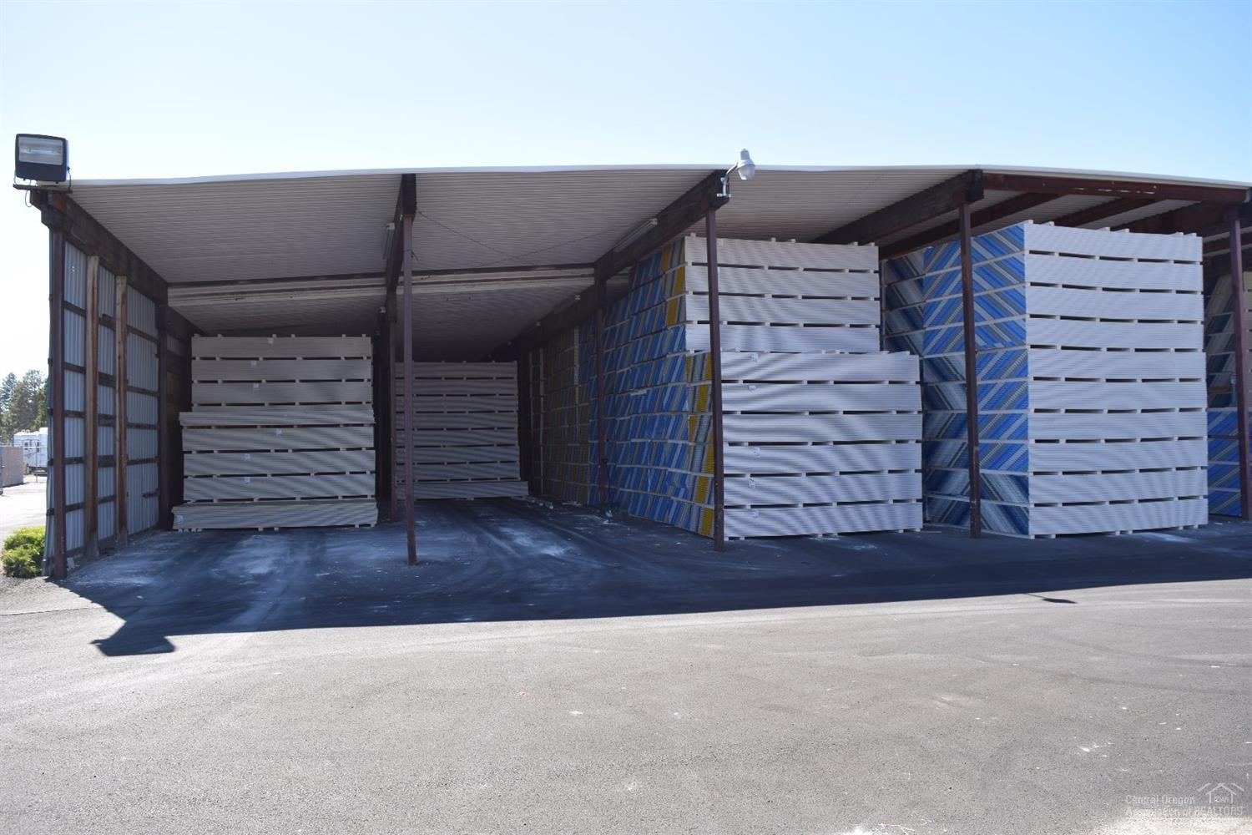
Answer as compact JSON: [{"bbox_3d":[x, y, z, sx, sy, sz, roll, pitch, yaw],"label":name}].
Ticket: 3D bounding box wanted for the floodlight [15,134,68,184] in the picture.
[{"bbox_3d":[-6.735,-2.983,10.846,0.500,0.485,0.210,-1,9,-22],"label":"floodlight"}]

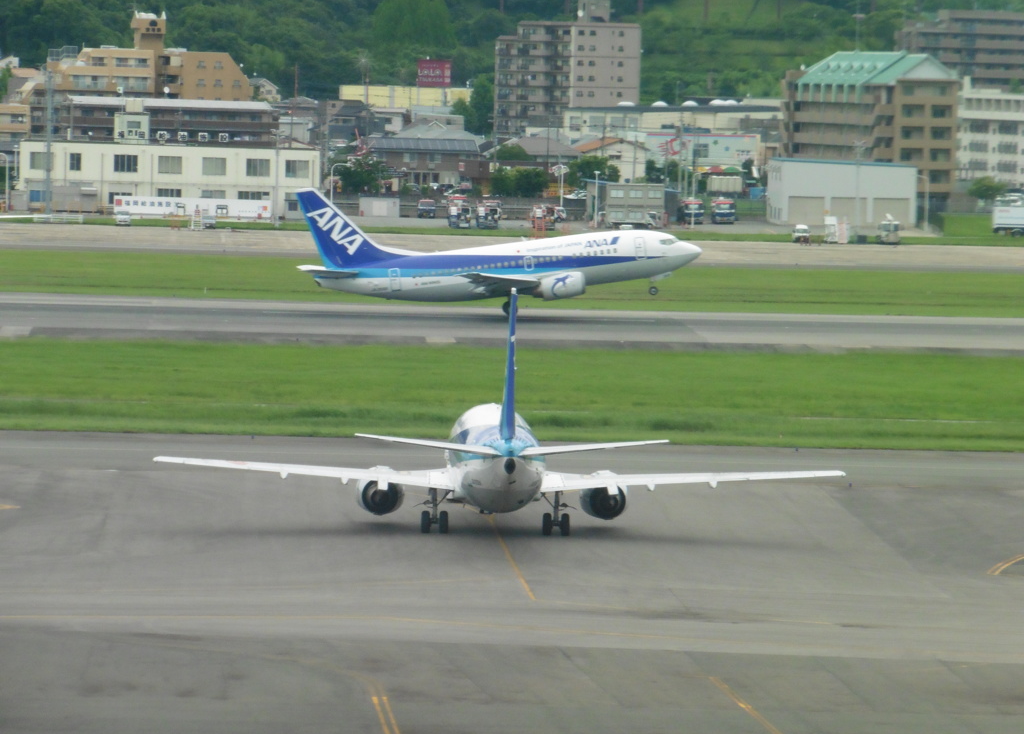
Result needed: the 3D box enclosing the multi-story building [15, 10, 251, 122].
[{"bbox_3d":[-62.036,-47.346,1119.492,38.300,22.000,18.000,1,3,-3],"label":"multi-story building"}]

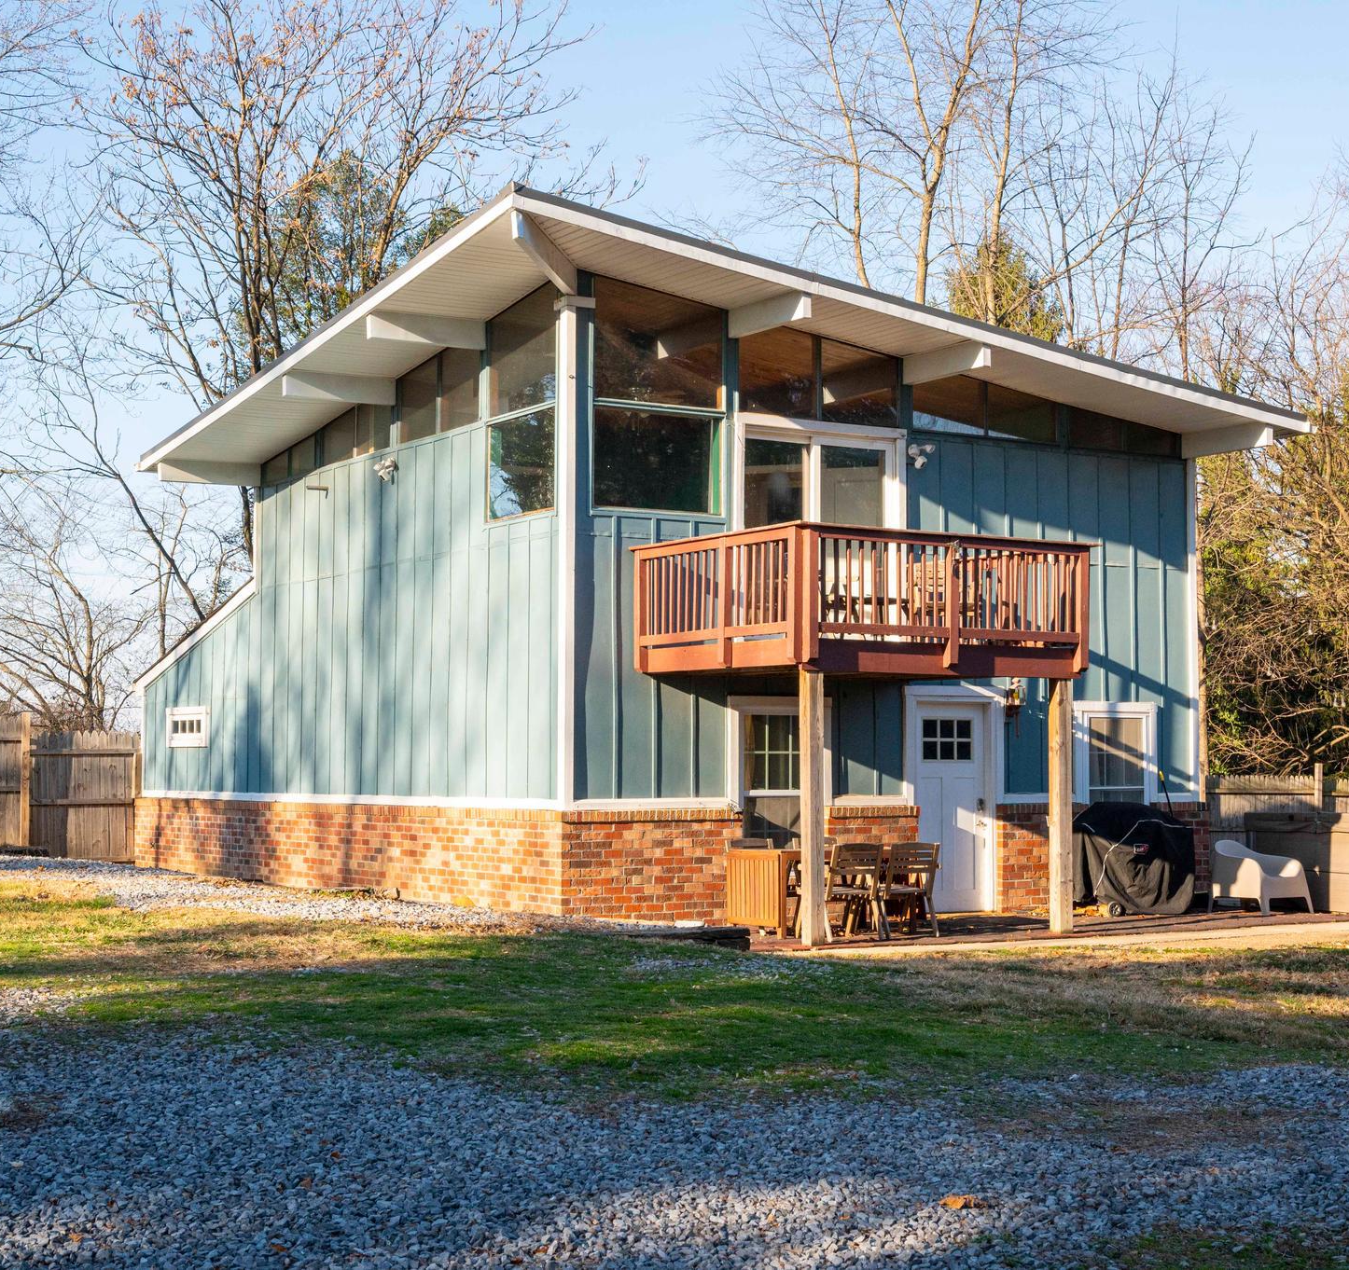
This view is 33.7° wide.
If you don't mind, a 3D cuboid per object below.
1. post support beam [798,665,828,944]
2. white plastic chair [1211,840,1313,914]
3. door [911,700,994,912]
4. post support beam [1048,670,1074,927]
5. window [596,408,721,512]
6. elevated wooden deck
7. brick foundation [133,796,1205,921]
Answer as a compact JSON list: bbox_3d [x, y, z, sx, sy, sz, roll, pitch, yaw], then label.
[{"bbox_3d":[1.085,1.370,17.551,0.140,2.160,0.140,2,-4,-31],"label":"post support beam"},{"bbox_3d":[5.685,2.329,21.540,0.760,0.710,0.670,2,-4,-33],"label":"white plastic chair"},{"bbox_3d":[2.661,1.672,21.444,0.920,2.050,0.080,2,-4,-31],"label":"door"},{"bbox_3d":[3.283,1.447,18.891,0.140,2.160,0.140,2,-4,-31],"label":"post support beam"},{"bbox_3d":[-0.153,-1.556,19.826,1.340,1.000,0.100,2,-4,-31],"label":"window"},{"bbox_3d":[1.616,-0.205,19.346,3.120,1.170,2.520,2,-4,-31],"label":"elevated wooden deck"},{"bbox_3d":[-0.737,2.412,25.975,7.550,1.020,11.500,2,-4,-31],"label":"brick foundation"}]

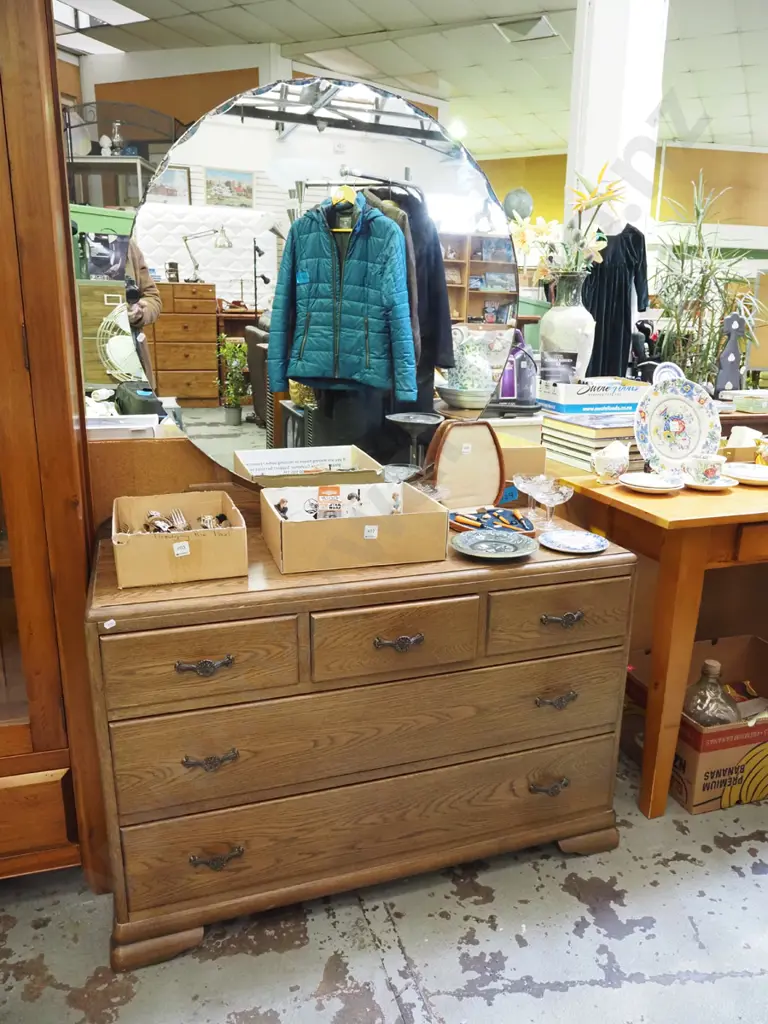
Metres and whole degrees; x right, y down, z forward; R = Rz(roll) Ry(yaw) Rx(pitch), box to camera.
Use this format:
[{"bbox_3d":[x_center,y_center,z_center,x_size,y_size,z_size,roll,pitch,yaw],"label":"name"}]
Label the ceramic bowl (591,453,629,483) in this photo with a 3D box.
[{"bbox_3d":[0.612,-0.128,1.909,0.100,0.092,0.086,-4,16,-18],"label":"ceramic bowl"}]

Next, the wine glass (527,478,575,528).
[{"bbox_3d":[0.393,-0.019,1.661,0.106,0.108,0.106,1,15,0],"label":"wine glass"}]

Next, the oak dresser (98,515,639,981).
[{"bbox_3d":[-0.039,0.425,1.591,1.100,0.724,0.420,-4,16,-18],"label":"oak dresser"}]

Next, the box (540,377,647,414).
[{"bbox_3d":[0.718,-0.406,2.470,0.310,0.097,0.275,-2,15,-10],"label":"box"}]

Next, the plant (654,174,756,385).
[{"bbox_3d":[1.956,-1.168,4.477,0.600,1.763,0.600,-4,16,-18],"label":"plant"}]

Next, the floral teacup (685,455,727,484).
[{"bbox_3d":[0.855,-0.112,1.871,0.112,0.066,0.094,-4,16,-18],"label":"floral teacup"}]

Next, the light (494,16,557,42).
[{"bbox_3d":[1.568,-5.318,7.799,0.570,0.090,0.570,9,17,27],"label":"light"}]

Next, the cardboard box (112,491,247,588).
[{"bbox_3d":[-0.399,0.046,1.390,0.224,0.104,0.252,-4,16,-18],"label":"cardboard box"}]

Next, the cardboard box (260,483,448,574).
[{"bbox_3d":[-0.072,0.024,1.501,0.330,0.103,0.282,-4,15,-16],"label":"cardboard box"}]

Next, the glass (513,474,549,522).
[{"bbox_3d":[0.366,-0.037,1.733,0.103,0.105,0.103,1,15,0],"label":"glass"}]

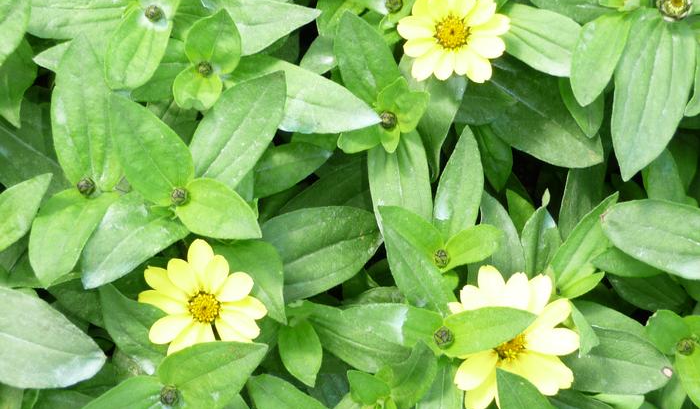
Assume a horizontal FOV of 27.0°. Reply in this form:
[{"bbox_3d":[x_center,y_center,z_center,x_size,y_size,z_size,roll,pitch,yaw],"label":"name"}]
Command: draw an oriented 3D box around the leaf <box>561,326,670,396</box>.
[{"bbox_3d":[0.109,0.067,0.612,0.051,0.012,0.029,11,68,0],"label":"leaf"}]

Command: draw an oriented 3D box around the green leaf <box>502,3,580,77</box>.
[{"bbox_3d":[0.090,-0.075,0.675,0.054,0.010,0.028,24,79,5],"label":"green leaf"}]

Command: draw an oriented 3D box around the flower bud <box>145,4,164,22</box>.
[{"bbox_3d":[-0.090,-0.088,0.670,0.009,0.009,0.009,1,68,-2],"label":"flower bud"}]

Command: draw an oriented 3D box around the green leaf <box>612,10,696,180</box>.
[{"bbox_3d":[0.135,-0.049,0.665,0.033,0.015,0.082,12,75,8],"label":"green leaf"}]

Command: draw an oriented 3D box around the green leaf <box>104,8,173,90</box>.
[{"bbox_3d":[-0.097,-0.068,0.660,0.026,0.013,0.037,21,74,4],"label":"green leaf"}]

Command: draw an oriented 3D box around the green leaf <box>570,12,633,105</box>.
[{"bbox_3d":[0.114,-0.065,0.659,0.020,0.012,0.047,26,79,10],"label":"green leaf"}]

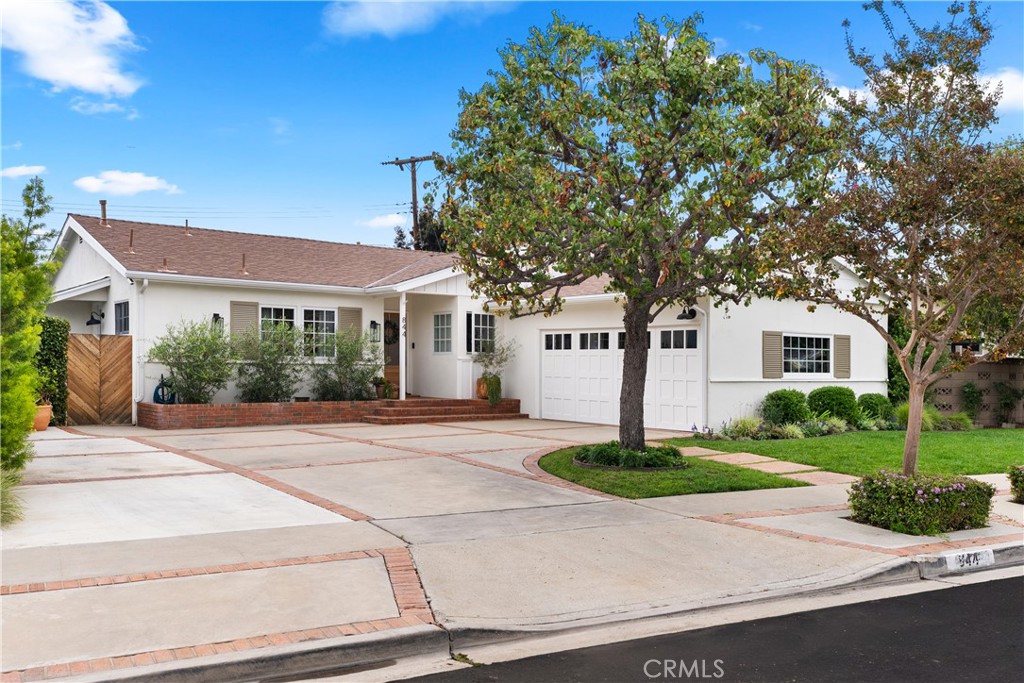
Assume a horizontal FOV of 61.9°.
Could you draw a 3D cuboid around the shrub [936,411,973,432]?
[{"bbox_3d":[10.474,1.887,20.200,0.780,0.470,0.700,1,-1,-37],"label":"shrub"}]

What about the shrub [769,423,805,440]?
[{"bbox_3d":[5.211,1.703,16.200,0.640,0.320,0.600,1,-1,-37],"label":"shrub"}]

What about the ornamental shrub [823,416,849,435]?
[{"bbox_3d":[6.710,1.742,17.700,0.500,0.360,0.480,1,-1,-37],"label":"ornamental shrub"}]

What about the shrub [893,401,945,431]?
[{"bbox_3d":[9.526,1.749,19.900,1.080,0.640,0.950,1,-1,-37],"label":"shrub"}]

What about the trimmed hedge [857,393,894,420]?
[{"bbox_3d":[8.241,1.534,19.400,0.780,0.740,0.760,1,-1,-37],"label":"trimmed hedge"}]

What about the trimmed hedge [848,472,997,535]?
[{"bbox_3d":[3.877,1.528,8.100,1.000,0.420,0.880,1,-1,-26],"label":"trimmed hedge"}]

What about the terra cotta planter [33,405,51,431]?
[{"bbox_3d":[-8.435,1.380,15.300,0.380,0.460,0.380,1,-1,-37],"label":"terra cotta planter"}]

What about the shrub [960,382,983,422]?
[{"bbox_3d":[11.415,1.540,21.200,0.520,1.030,0.480,1,-1,-37],"label":"shrub"}]

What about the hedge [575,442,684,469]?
[{"bbox_3d":[1.652,1.594,11.900,1.500,0.270,1.450,0,-1,0],"label":"hedge"}]

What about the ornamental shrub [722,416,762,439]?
[{"bbox_3d":[4.430,1.657,16.400,0.720,0.410,0.650,1,-1,-37],"label":"ornamental shrub"}]

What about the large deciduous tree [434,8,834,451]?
[{"bbox_3d":[1.723,-1.476,12.000,5.400,6.200,5.300,1,-1,-37],"label":"large deciduous tree"}]

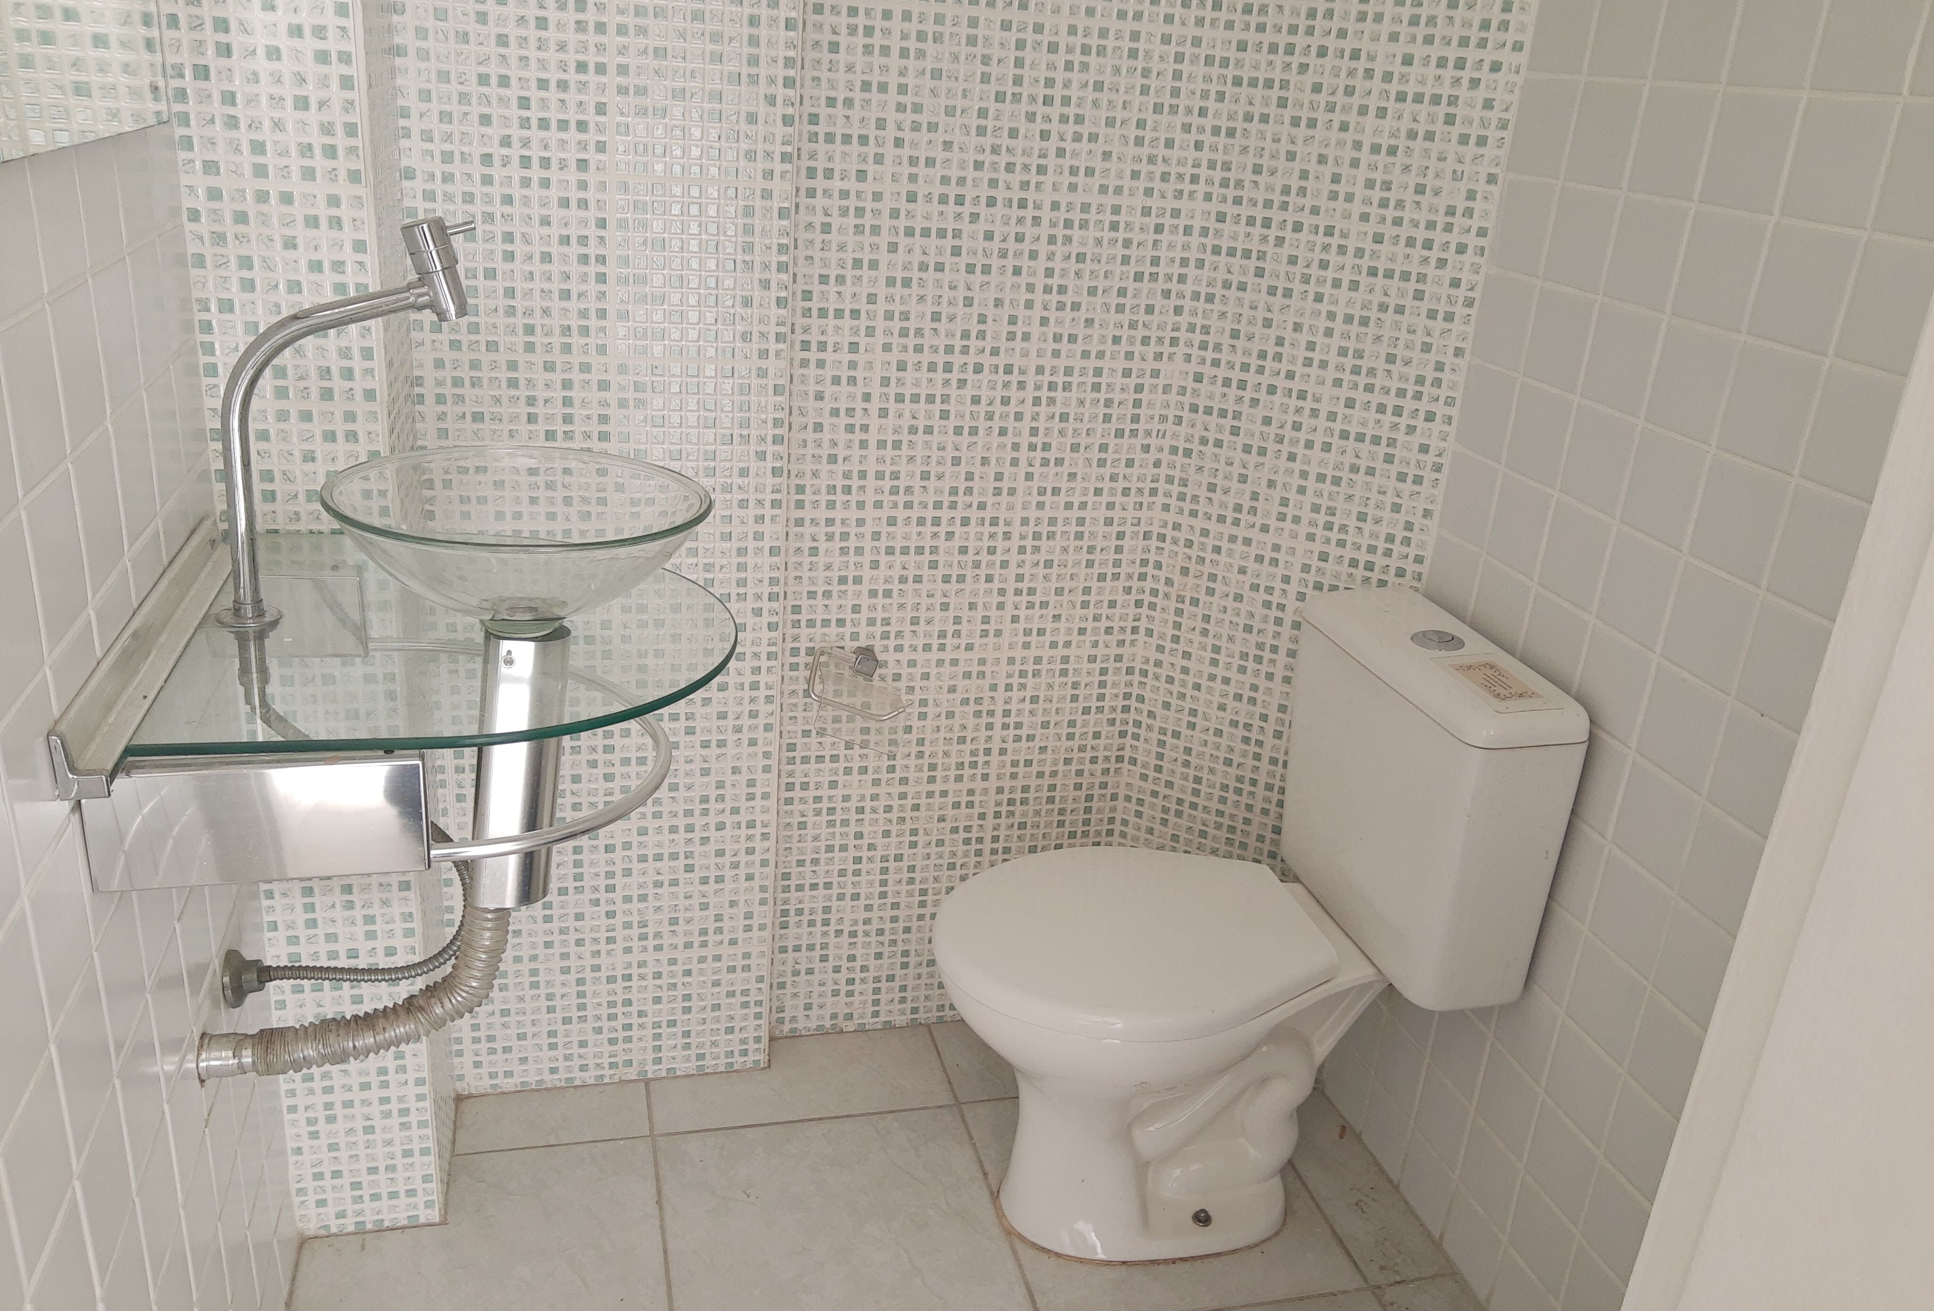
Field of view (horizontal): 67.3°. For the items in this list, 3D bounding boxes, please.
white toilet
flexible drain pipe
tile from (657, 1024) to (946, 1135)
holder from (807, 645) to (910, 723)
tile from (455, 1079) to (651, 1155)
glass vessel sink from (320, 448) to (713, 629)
[{"bbox_3d":[0.272,0.343,1.738,0.638,0.756,0.396,-1,22,-15],"label":"white toilet"},{"bbox_3d":[-0.542,0.300,1.298,0.265,0.143,0.074,-1,22,-15],"label":"flexible drain pipe"},{"bbox_3d":[-0.233,0.597,2.045,0.410,0.010,0.180,-1,22,-15],"label":"tile"},{"bbox_3d":[-0.139,0.044,1.906,0.141,0.094,0.070,-1,22,-15],"label":"holder"},{"bbox_3d":[-0.546,0.617,1.932,0.254,0.010,0.118,-1,22,-15],"label":"tile"},{"bbox_3d":[-0.374,-0.084,1.222,0.301,0.121,0.301,-1,22,-15],"label":"glass vessel sink"}]

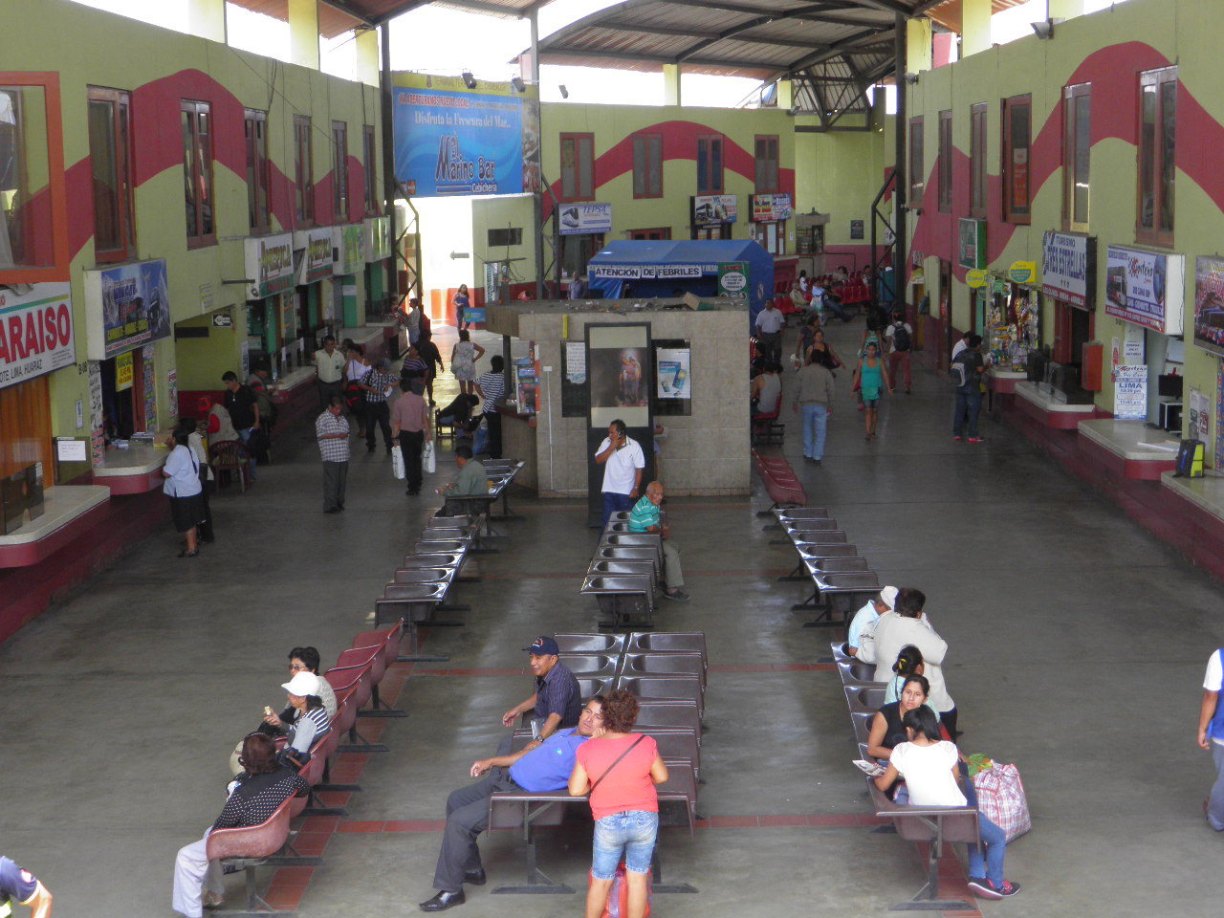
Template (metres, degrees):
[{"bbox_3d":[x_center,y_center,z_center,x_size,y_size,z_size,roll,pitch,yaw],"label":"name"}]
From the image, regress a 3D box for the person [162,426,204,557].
[{"bbox_3d":[-5.085,0.373,23.008,0.400,1.510,0.460,1,9,13],"label":"person"}]

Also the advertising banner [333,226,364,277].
[{"bbox_3d":[-5.394,-4.349,40.032,0.190,0.960,2.900,-1,8,1],"label":"advertising banner"}]

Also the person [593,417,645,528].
[{"bbox_3d":[0.083,0.354,22.505,0.540,1.633,0.350,2,9,21],"label":"person"}]

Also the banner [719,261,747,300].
[{"bbox_3d":[3.010,-4.059,47.886,0.760,1.600,0.040,0,9,4],"label":"banner"}]

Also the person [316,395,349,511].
[{"bbox_3d":[-3.765,-0.078,26.223,0.450,1.532,0.310,-8,11,-38],"label":"person"}]

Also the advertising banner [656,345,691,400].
[{"bbox_3d":[0.849,-1.163,26.522,0.445,0.675,0.020,-1,9,3],"label":"advertising banner"}]

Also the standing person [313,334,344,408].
[{"bbox_3d":[-4.765,-1.209,32.797,0.520,1.680,0.350,-2,9,-9],"label":"standing person"}]

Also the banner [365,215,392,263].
[{"bbox_3d":[-5.304,-5.031,44.328,0.170,0.980,3.000,-1,8,1],"label":"banner"}]

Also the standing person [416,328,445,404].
[{"bbox_3d":[-3.661,-1.885,38.936,0.600,1.560,0.420,1,9,11],"label":"standing person"}]

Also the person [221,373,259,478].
[{"bbox_3d":[-5.655,-0.500,29.579,0.520,1.650,0.400,7,12,43],"label":"person"}]

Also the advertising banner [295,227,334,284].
[{"bbox_3d":[-5.777,-3.999,38.089,0.201,0.994,2.913,-1,9,1],"label":"advertising banner"}]

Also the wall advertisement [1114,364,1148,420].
[{"bbox_3d":[6.724,-0.862,25.201,0.430,0.700,0.030,-1,8,1],"label":"wall advertisement"}]

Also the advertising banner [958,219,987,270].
[{"bbox_3d":[6.644,-3.993,35.809,0.180,0.900,2.300,-1,8,1],"label":"advertising banner"}]

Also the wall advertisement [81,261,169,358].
[{"bbox_3d":[-5.883,-1.861,23.732,0.210,1.008,3.012,-1,9,1],"label":"wall advertisement"}]

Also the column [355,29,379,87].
[{"bbox_3d":[-5.780,-9.418,45.798,0.466,1.333,0.320,-1,9,1],"label":"column"}]

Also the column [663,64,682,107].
[{"bbox_3d":[1.968,-12.167,63.376,0.500,1.360,0.270,6,11,41],"label":"column"}]

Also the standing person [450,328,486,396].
[{"bbox_3d":[-2.812,-1.738,37.830,0.620,1.570,0.360,0,9,6],"label":"standing person"}]

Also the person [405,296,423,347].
[{"bbox_3d":[-4.374,-2.745,43.077,0.360,1.600,0.430,1,9,11],"label":"person"}]

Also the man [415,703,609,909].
[{"bbox_3d":[-0.606,2.128,12.145,1.120,1.150,0.650,-4,9,-18],"label":"man"}]

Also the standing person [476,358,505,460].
[{"bbox_3d":[-1.852,-0.807,30.017,0.440,1.610,0.340,1,9,16],"label":"standing person"}]

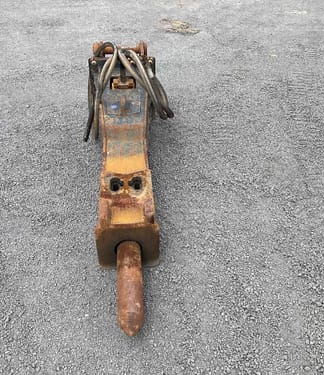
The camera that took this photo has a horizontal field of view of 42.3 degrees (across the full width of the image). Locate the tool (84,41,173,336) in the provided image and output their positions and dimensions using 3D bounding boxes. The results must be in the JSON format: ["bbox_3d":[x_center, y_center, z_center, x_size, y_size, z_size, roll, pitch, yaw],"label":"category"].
[{"bbox_3d":[-0.196,-0.228,2.434,0.560,0.530,2.230,-3,39,-4],"label":"tool"}]

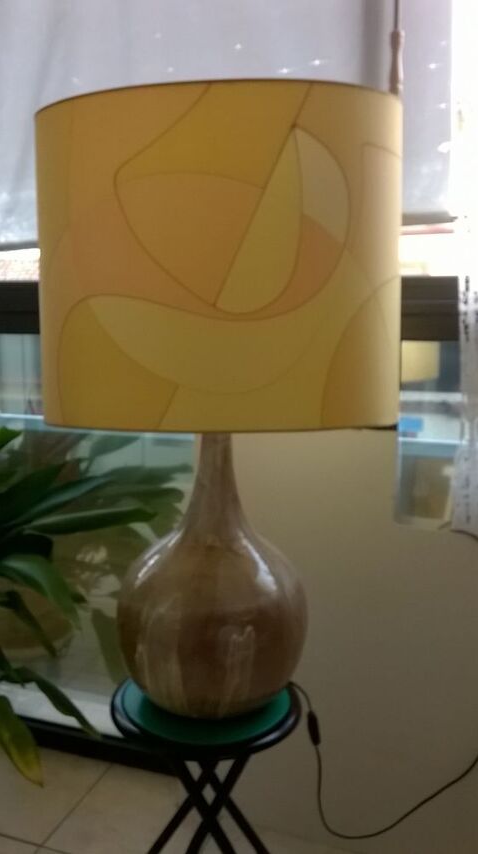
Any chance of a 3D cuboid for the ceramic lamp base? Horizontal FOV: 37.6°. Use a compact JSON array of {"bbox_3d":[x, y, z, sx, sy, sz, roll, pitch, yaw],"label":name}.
[{"bbox_3d":[-0.039,0.207,1.062,0.287,0.433,0.287,1,6,0],"label":"ceramic lamp base"}]

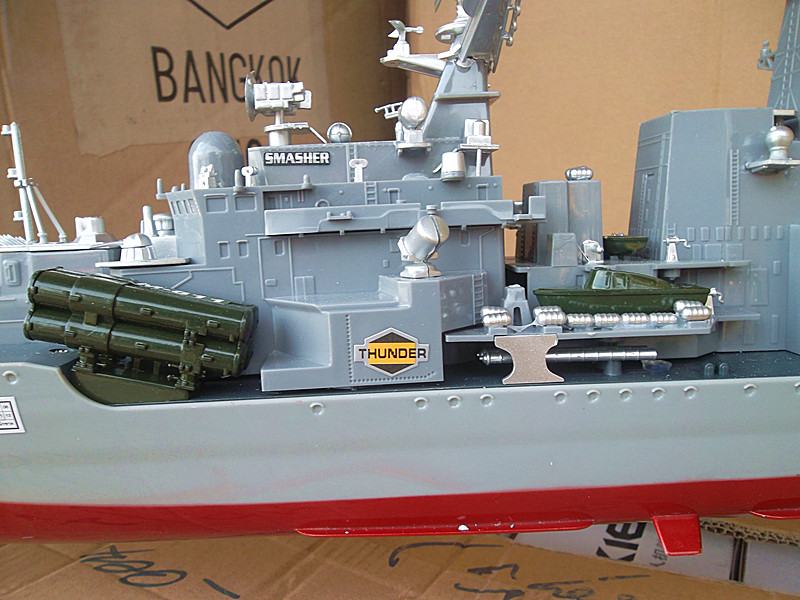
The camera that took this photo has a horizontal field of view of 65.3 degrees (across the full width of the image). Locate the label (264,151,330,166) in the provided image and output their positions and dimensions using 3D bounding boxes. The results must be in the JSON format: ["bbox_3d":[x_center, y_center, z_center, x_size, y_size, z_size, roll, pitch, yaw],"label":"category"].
[{"bbox_3d":[-0.043,-0.059,0.259,0.027,0.005,0.001,-1,7,0],"label":"label"}]

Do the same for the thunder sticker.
[{"bbox_3d":[-0.003,0.019,0.230,0.028,0.018,0.001,-1,7,0],"label":"thunder sticker"}]

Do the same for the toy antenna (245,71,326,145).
[{"bbox_3d":[-0.049,-0.082,0.268,0.035,0.032,0.021,-3,7,0],"label":"toy antenna"}]

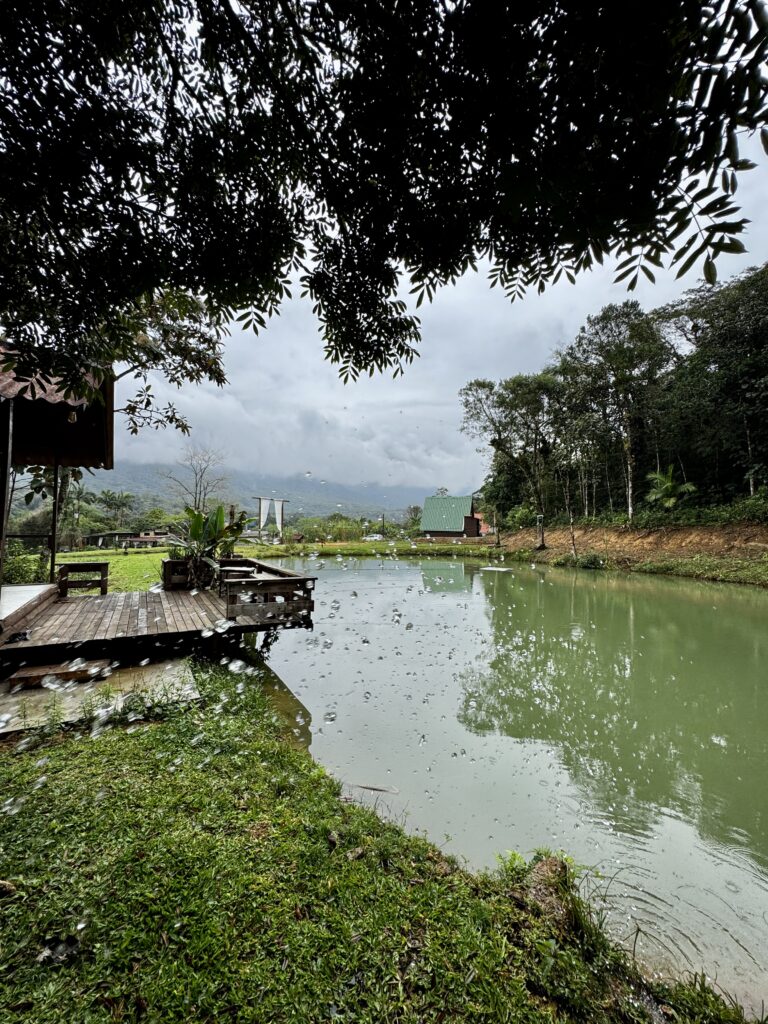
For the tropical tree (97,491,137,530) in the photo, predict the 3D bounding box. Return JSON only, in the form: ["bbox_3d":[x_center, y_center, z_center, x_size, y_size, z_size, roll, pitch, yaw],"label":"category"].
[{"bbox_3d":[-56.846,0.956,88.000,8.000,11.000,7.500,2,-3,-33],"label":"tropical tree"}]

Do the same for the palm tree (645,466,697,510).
[{"bbox_3d":[18.680,-1.206,27.000,3.000,3.500,2.900,-1,-3,35],"label":"palm tree"}]

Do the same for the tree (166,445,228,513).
[{"bbox_3d":[-21.734,-1.913,48.000,7.100,11.300,6.800,2,-3,-24],"label":"tree"}]

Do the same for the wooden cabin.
[{"bbox_3d":[9.563,0.724,60.000,8.300,6.000,6.200,0,-3,20],"label":"wooden cabin"}]

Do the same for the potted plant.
[{"bbox_3d":[-3.430,0.675,8.100,1.500,1.620,1.300,2,-3,-23],"label":"potted plant"}]

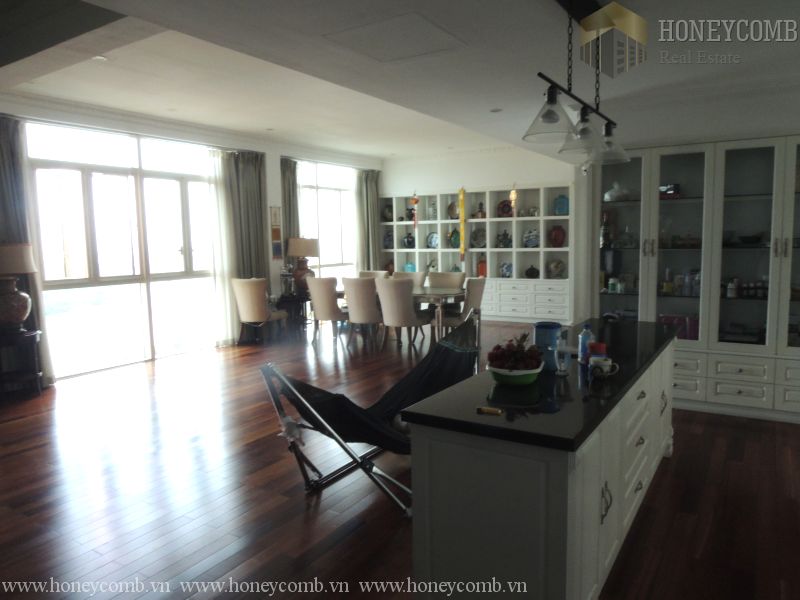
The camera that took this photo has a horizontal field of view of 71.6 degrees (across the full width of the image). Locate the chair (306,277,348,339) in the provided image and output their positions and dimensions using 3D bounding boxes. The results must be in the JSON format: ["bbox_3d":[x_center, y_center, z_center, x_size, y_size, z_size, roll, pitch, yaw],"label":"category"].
[{"bbox_3d":[-0.995,0.142,8.773,0.590,1.000,0.660,3,8,36],"label":"chair"}]

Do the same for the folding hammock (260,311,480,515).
[{"bbox_3d":[0.004,0.675,3.702,0.750,0.970,2.320,3,7,33],"label":"folding hammock"}]

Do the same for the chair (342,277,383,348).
[{"bbox_3d":[-0.450,0.171,8.379,0.540,1.020,0.630,3,7,33],"label":"chair"}]

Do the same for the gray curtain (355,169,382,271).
[{"bbox_3d":[-0.613,-1.163,11.488,0.200,2.980,0.680,3,7,33],"label":"gray curtain"}]

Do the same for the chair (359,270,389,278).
[{"bbox_3d":[-0.607,0.047,9.578,0.590,1.000,0.660,3,7,33],"label":"chair"}]

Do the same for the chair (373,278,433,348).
[{"bbox_3d":[0.114,0.174,8.244,0.590,1.000,0.660,3,7,34],"label":"chair"}]

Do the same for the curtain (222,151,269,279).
[{"bbox_3d":[-2.373,-0.849,8.819,0.180,2.970,0.850,3,7,33],"label":"curtain"}]

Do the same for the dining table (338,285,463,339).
[{"bbox_3d":[-0.031,0.219,9.048,2.250,0.765,1.020,3,7,33],"label":"dining table"}]

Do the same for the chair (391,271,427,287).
[{"bbox_3d":[-0.016,0.075,9.186,0.590,1.000,0.660,3,7,33],"label":"chair"}]

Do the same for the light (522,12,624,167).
[{"bbox_3d":[0.985,-1.124,2.948,0.250,0.680,1.450,3,8,33],"label":"light"}]

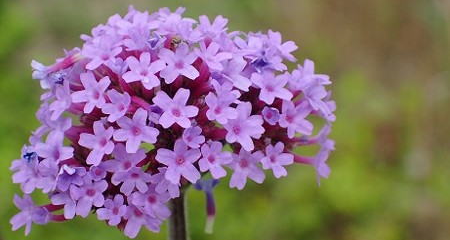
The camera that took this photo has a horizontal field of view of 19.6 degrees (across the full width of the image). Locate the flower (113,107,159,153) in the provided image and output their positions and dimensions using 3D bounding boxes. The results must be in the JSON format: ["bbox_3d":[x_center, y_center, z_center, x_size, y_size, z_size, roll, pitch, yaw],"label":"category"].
[{"bbox_3d":[-0.015,0.002,0.212,0.008,0.008,0.003,4,-5,9],"label":"flower"}]

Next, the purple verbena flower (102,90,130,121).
[{"bbox_3d":[-0.017,-0.002,0.203,0.005,0.005,0.003,9,-4,26],"label":"purple verbena flower"}]

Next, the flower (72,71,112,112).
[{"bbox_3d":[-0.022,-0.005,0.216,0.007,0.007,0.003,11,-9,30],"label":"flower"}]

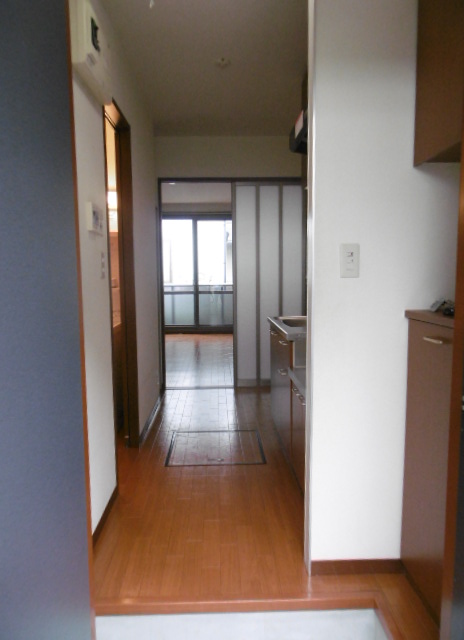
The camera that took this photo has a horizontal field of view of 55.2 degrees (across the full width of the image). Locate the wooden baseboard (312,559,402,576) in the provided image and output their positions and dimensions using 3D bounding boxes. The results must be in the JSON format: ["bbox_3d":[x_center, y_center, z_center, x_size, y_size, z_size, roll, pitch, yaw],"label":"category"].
[{"bbox_3d":[0.476,0.938,1.682,0.356,0.059,0.012,-1,6,-2],"label":"wooden baseboard"}]

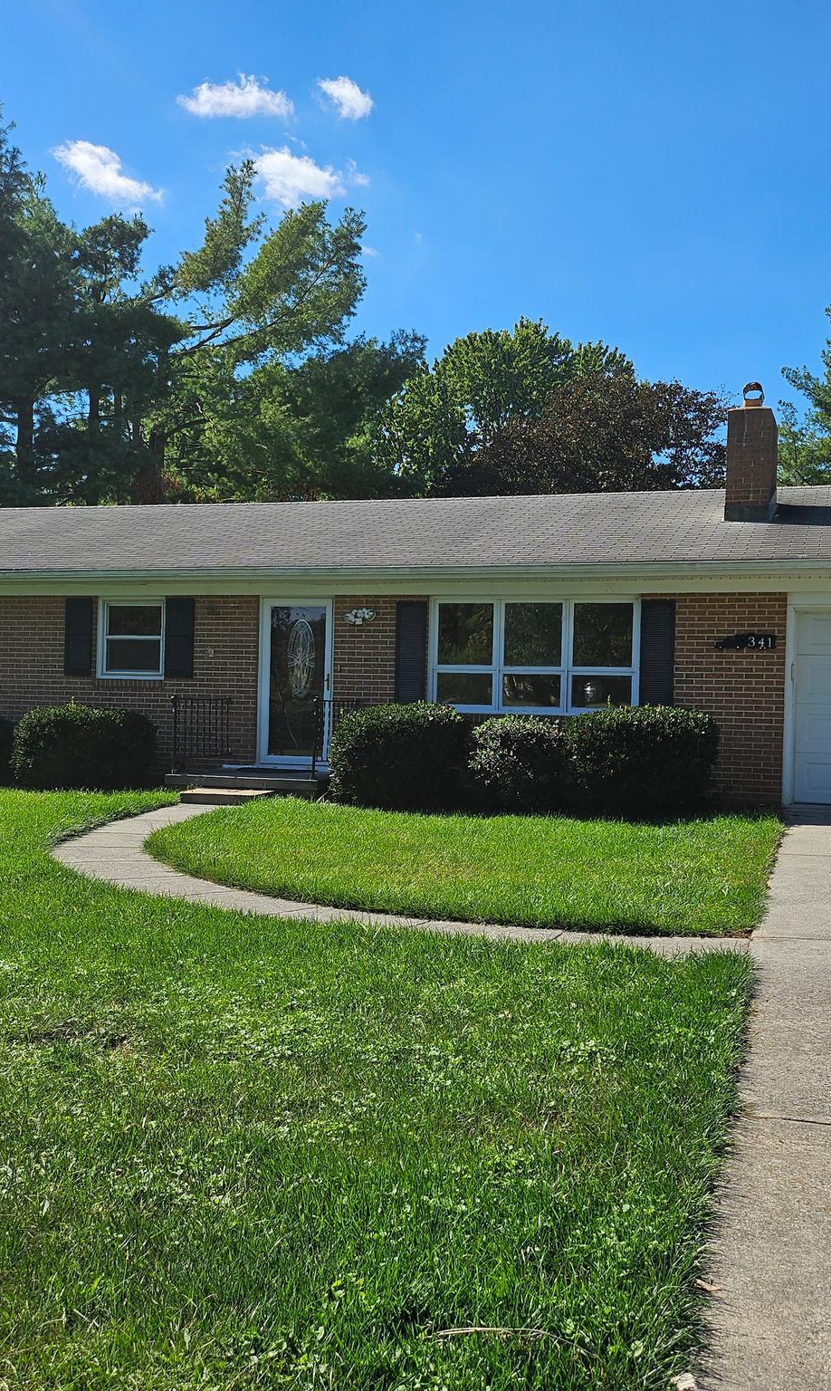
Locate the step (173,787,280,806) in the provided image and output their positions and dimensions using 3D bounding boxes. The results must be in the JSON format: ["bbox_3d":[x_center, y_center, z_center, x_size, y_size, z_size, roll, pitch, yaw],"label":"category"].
[{"bbox_3d":[-2.093,1.151,14.329,0.950,0.130,0.460,1,0,18],"label":"step"}]

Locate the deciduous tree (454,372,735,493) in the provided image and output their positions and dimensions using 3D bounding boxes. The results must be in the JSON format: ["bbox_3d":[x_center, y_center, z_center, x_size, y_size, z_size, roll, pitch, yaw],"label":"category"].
[{"bbox_3d":[4.707,-3.334,35.002,7.424,11.039,7.300,1,0,0],"label":"deciduous tree"}]

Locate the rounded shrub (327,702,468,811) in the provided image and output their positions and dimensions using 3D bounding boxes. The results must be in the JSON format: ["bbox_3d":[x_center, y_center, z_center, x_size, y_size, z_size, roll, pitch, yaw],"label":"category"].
[{"bbox_3d":[-0.184,0.649,14.332,1.550,1.160,1.400,1,0,18],"label":"rounded shrub"}]

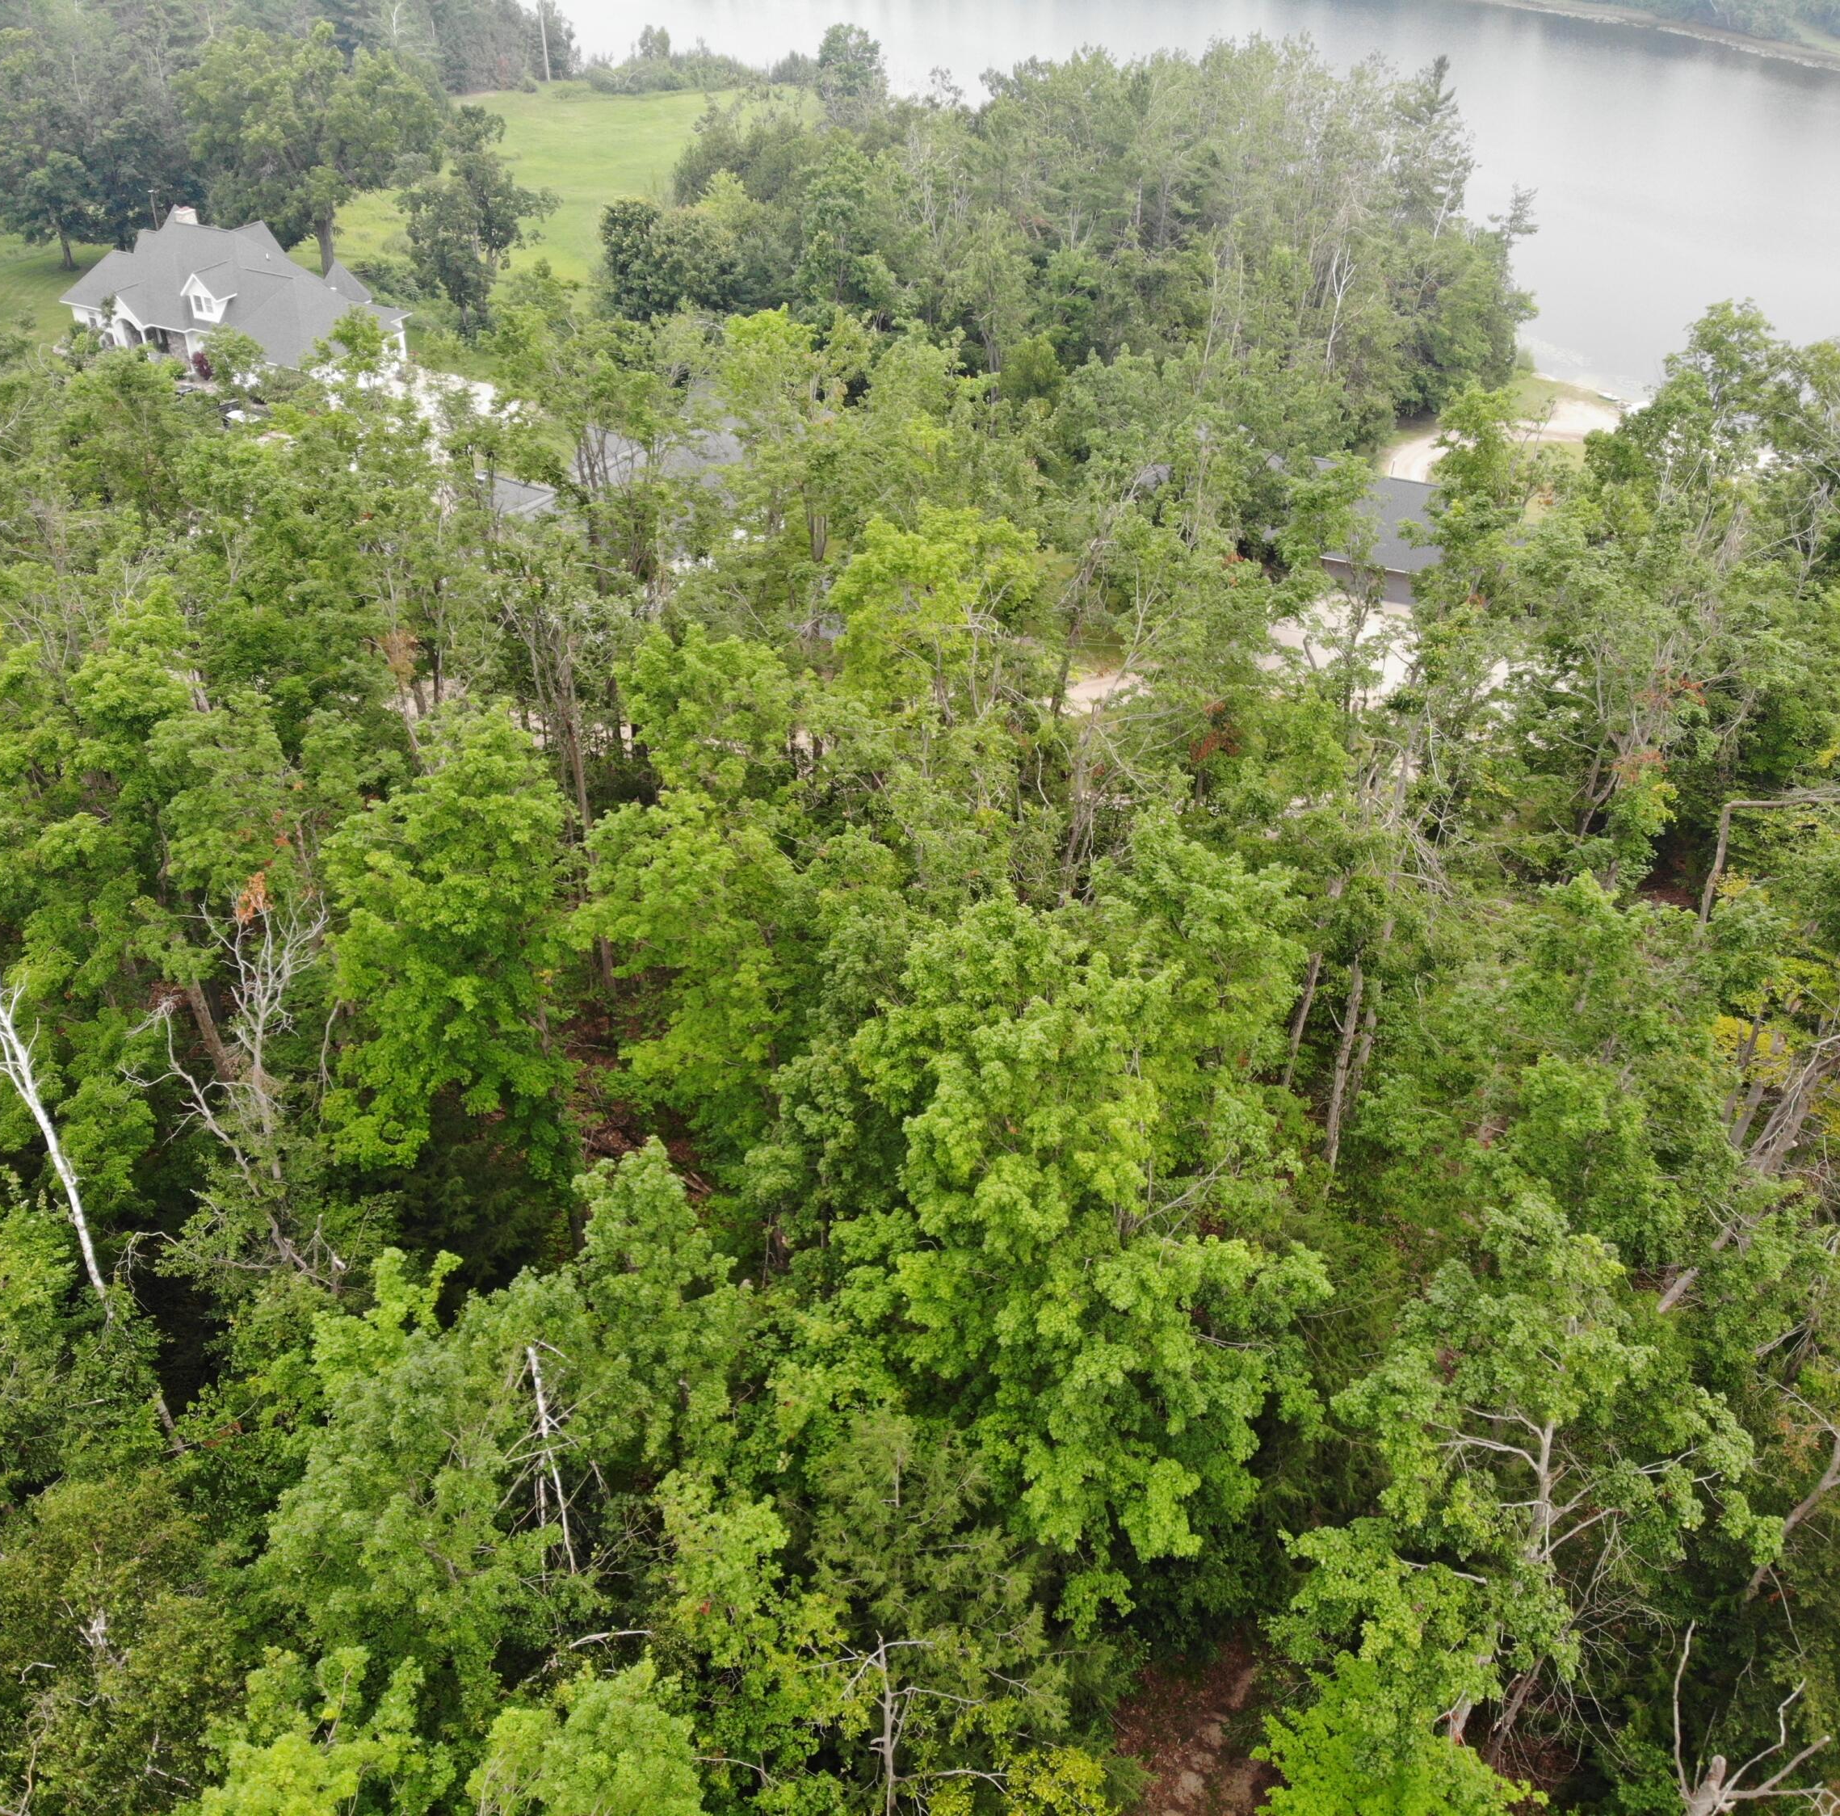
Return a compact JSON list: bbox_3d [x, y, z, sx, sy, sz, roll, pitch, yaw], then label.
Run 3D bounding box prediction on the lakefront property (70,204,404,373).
[{"bbox_3d":[-59.267,-52.884,143.914,31.114,9.994,17.914,16,37,19],"label":"lakefront property"}]

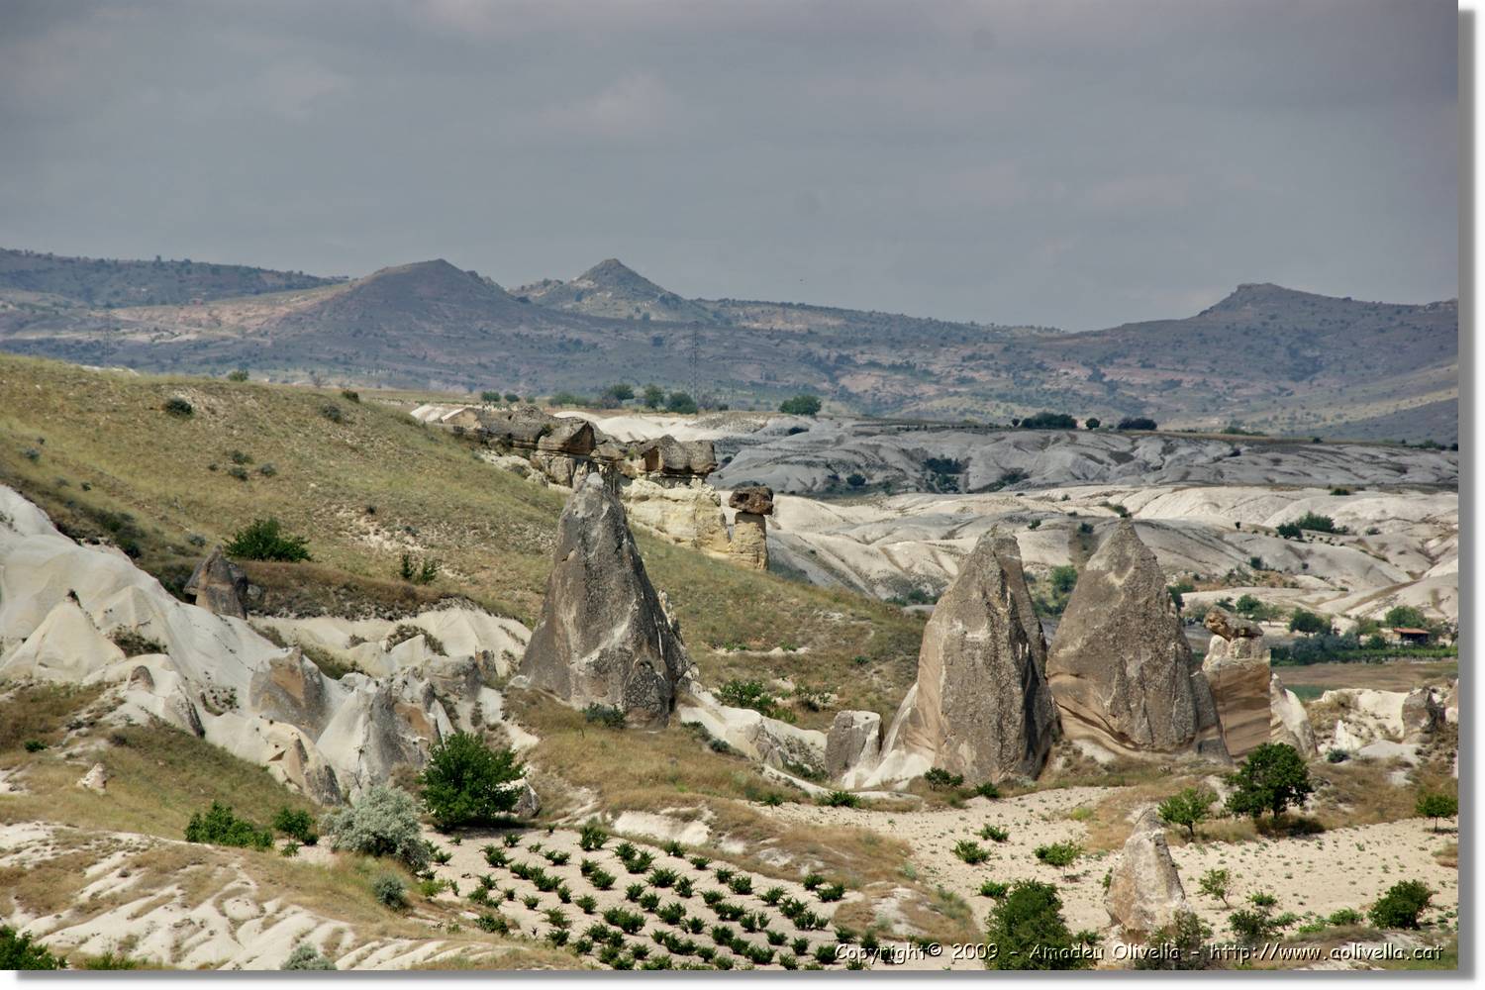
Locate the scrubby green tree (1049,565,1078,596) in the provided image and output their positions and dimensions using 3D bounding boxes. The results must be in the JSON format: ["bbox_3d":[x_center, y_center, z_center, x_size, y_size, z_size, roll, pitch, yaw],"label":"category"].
[{"bbox_3d":[53.758,14.509,1650.000,5.220,5.420,4.960,0,1,0],"label":"scrubby green tree"}]

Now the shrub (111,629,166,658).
[{"bbox_3d":[-30.500,7.474,500.000,2.930,1.470,2.200,0,1,0],"label":"shrub"}]

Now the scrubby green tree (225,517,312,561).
[{"bbox_3d":[-28.760,2.673,600.000,5.270,2.670,4.220,0,1,0],"label":"scrubby green tree"}]

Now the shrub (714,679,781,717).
[{"bbox_3d":[0.248,10.905,530.000,3.420,2.050,2.560,0,1,0],"label":"shrub"}]

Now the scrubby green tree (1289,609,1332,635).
[{"bbox_3d":[84.330,18.872,1470.000,6.550,3.960,5.890,0,1,0],"label":"scrubby green tree"}]

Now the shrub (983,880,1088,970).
[{"bbox_3d":[12.725,18.779,430.000,4.540,4.080,4.080,0,1,0],"label":"shrub"}]

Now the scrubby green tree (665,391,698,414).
[{"bbox_3d":[-14.767,-22.511,2400.000,7.880,5.630,7.480,0,1,0],"label":"scrubby green tree"}]

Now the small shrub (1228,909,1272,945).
[{"bbox_3d":[22.355,19.041,436.000,1.940,1.580,1.750,0,1,0],"label":"small shrub"}]

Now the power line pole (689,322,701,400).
[{"bbox_3d":[-17.779,-49.670,3700.000,4.770,29.930,4.290,0,1,0],"label":"power line pole"}]

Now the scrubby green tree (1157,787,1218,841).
[{"bbox_3d":[20.899,14.992,465.000,2.830,2.510,2.690,0,1,0],"label":"scrubby green tree"}]

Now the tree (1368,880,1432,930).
[{"bbox_3d":[29.345,18.293,442.000,2.800,2.180,2.520,0,1,0],"label":"tree"}]

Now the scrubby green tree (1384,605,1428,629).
[{"bbox_3d":[100.466,18.642,1500.000,6.680,3.870,6.010,0,1,0],"label":"scrubby green tree"}]

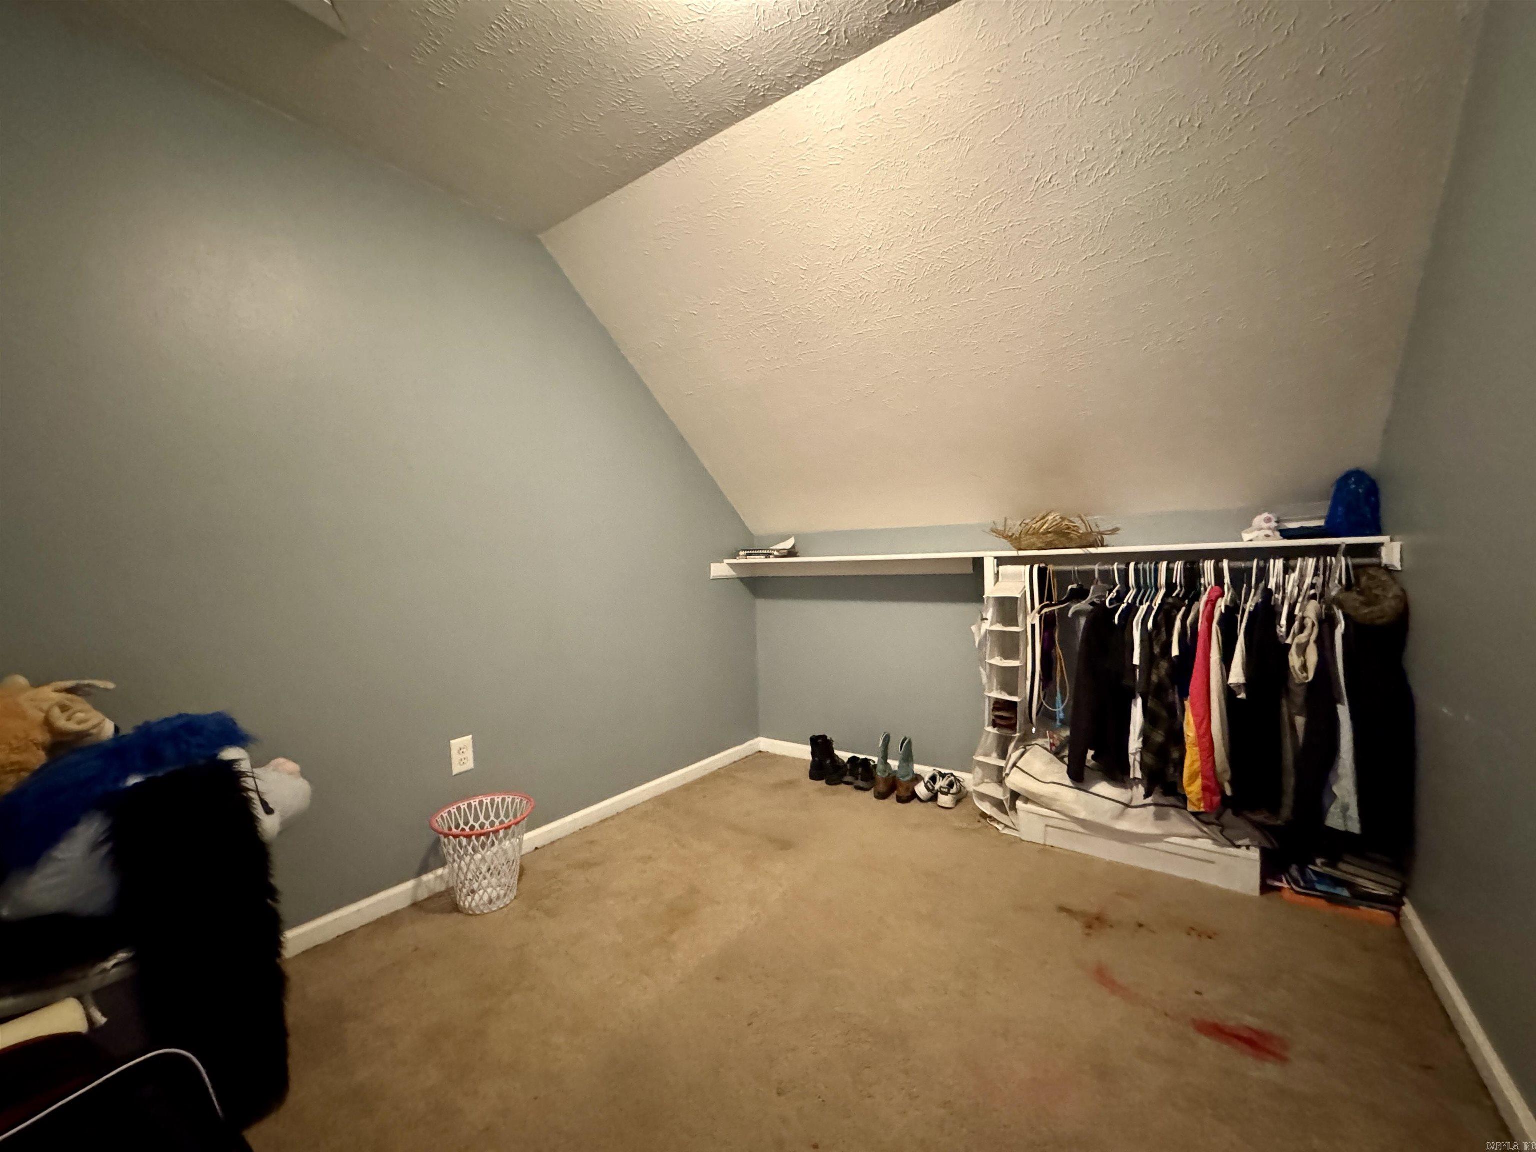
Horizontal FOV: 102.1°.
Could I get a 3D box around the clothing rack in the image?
[{"bbox_3d":[1.361,0.422,2.190,1.198,1.050,0.460,-1,1,36],"label":"clothing rack"}]

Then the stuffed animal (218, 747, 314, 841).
[{"bbox_3d":[-1.105,0.466,1.303,0.190,0.190,0.240,-1,1,45],"label":"stuffed animal"}]

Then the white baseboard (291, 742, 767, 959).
[{"bbox_3d":[-0.700,0.979,2.568,0.016,0.076,2.270,-1,1,36],"label":"white baseboard"}]

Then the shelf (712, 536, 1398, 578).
[{"bbox_3d":[0.840,-0.052,2.599,2.509,0.094,0.369,-1,1,36],"label":"shelf"}]

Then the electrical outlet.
[{"bbox_3d":[-1.035,0.609,2.108,0.009,0.115,0.071,-1,1,36],"label":"electrical outlet"}]

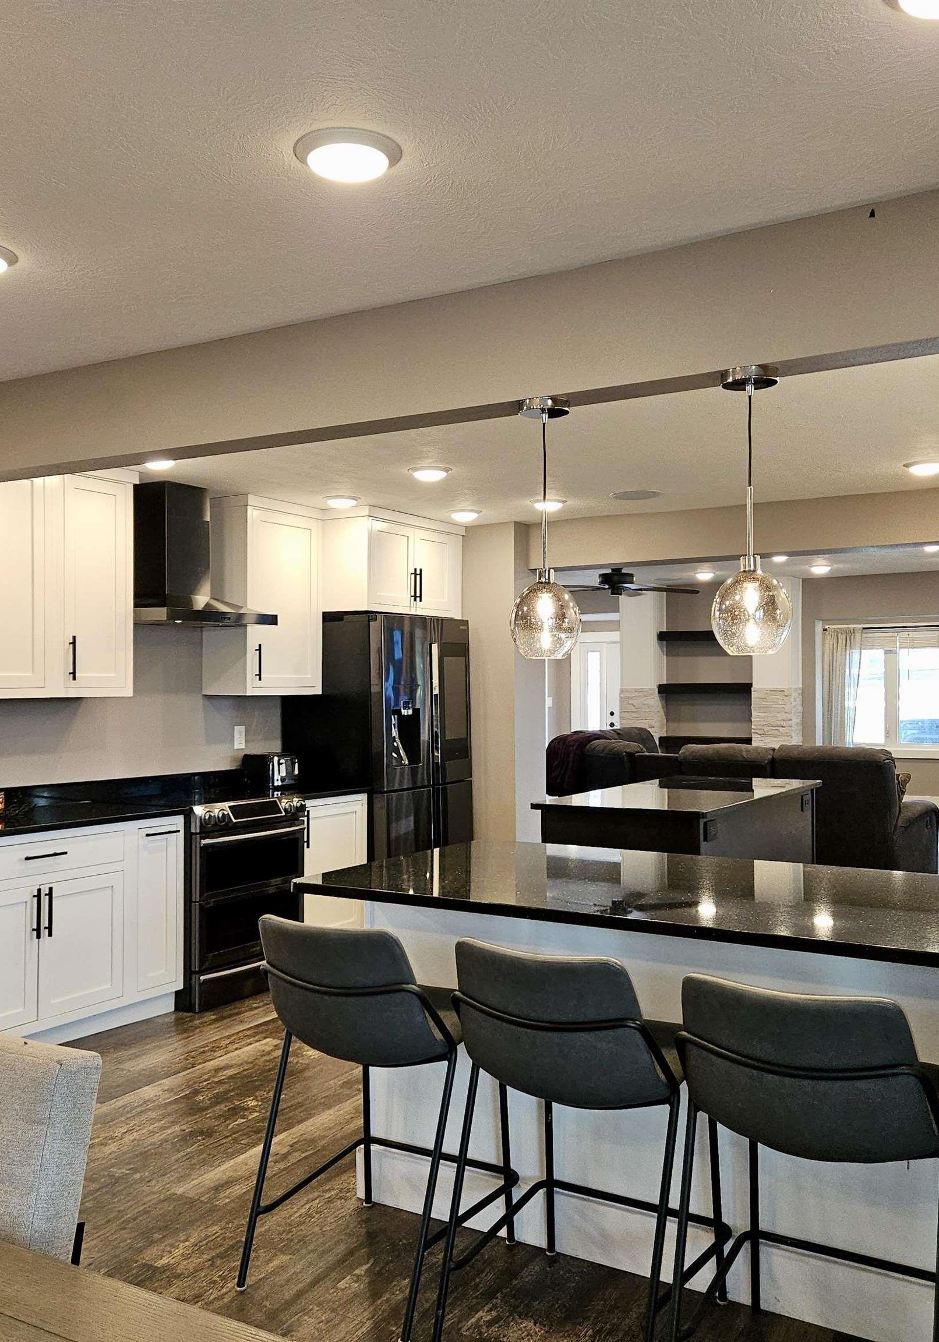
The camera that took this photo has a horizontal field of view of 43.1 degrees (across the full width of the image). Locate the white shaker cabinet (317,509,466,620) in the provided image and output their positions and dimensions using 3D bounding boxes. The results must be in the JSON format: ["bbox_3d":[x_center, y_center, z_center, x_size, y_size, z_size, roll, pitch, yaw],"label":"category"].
[{"bbox_3d":[-0.552,-0.602,6.989,0.617,0.573,0.980,-1,-1,32],"label":"white shaker cabinet"}]

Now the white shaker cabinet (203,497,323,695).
[{"bbox_3d":[-1.094,-0.381,6.378,0.333,1.030,0.600,-1,-1,32],"label":"white shaker cabinet"}]

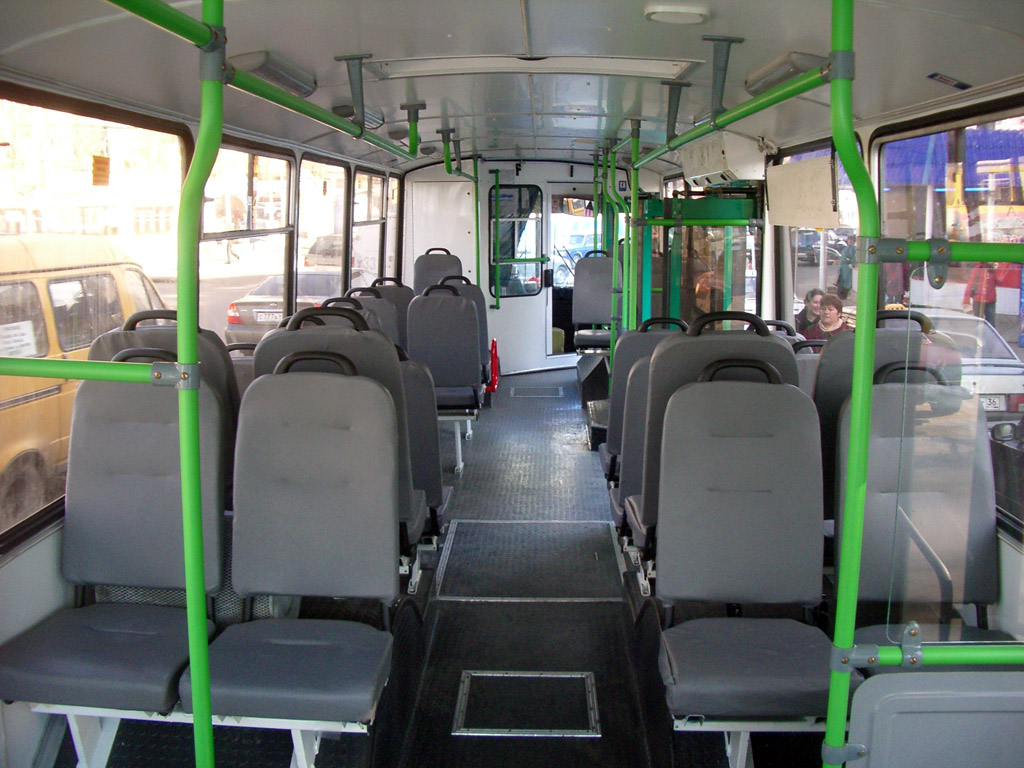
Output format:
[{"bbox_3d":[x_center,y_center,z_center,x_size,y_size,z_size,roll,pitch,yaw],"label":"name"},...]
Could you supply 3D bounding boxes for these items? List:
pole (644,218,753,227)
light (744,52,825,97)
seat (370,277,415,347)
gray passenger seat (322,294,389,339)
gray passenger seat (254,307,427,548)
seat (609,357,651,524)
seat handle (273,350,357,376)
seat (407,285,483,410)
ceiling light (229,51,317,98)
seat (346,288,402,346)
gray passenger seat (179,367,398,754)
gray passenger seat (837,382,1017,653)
[{"bbox_3d":[0.887,-0.768,4.923,0.540,0.033,0.033,1,10,1],"label":"pole"},{"bbox_3d":[0.768,-0.852,2.898,0.122,0.056,0.599,8,10,0],"label":"light"},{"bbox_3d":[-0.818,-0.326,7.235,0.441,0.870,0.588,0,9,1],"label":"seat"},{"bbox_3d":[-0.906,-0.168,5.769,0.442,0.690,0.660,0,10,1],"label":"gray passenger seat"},{"bbox_3d":[-0.472,0.123,2.922,0.420,0.730,0.570,1,10,1],"label":"gray passenger seat"},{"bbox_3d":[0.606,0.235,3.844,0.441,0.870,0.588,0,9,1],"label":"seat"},{"bbox_3d":[-0.484,-0.050,2.538,0.205,0.068,0.040,1,10,1],"label":"seat handle"},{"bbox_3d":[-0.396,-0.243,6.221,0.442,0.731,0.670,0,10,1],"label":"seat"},{"bbox_3d":[-0.697,-0.891,2.989,0.140,0.075,0.580,1,10,1],"label":"ceiling light"},{"bbox_3d":[-0.823,-0.213,5.987,0.420,0.730,0.570,1,10,1],"label":"seat"},{"bbox_3d":[-0.505,0.338,2.517,0.457,0.761,0.700,0,10,1],"label":"gray passenger seat"},{"bbox_3d":[0.980,0.328,2.387,0.420,0.730,0.540,1,10,1],"label":"gray passenger seat"}]

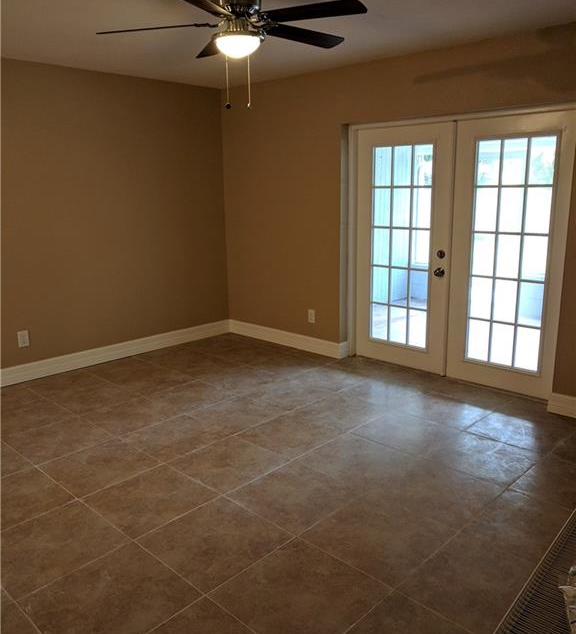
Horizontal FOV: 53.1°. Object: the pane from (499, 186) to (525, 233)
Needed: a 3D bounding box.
[{"bbox_3d":[1.569,-0.747,4.046,0.163,0.308,0.020,11,17,43],"label":"pane"}]

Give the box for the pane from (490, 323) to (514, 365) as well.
[{"bbox_3d":[1.583,0.205,4.255,0.163,0.308,0.020,11,17,43],"label":"pane"}]

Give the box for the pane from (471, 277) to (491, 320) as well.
[{"bbox_3d":[1.447,-0.135,4.309,0.163,0.308,0.020,11,17,43],"label":"pane"}]

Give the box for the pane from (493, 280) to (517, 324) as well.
[{"bbox_3d":[1.579,-0.109,4.185,0.163,0.308,0.020,11,17,43],"label":"pane"}]

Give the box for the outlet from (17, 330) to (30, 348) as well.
[{"bbox_3d":[-2.121,0.179,4.632,0.013,0.122,0.078,11,17,43],"label":"outlet"}]

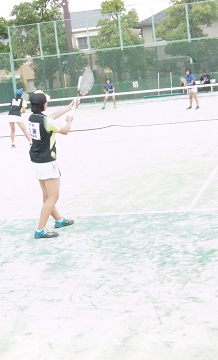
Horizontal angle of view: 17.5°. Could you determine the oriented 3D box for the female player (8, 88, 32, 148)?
[{"bbox_3d":[-2.357,-1.636,18.547,0.600,1.550,0.580,-3,10,20],"label":"female player"}]

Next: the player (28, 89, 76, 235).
[{"bbox_3d":[-0.641,-0.216,8.251,0.680,1.650,0.520,-12,11,-31],"label":"player"}]

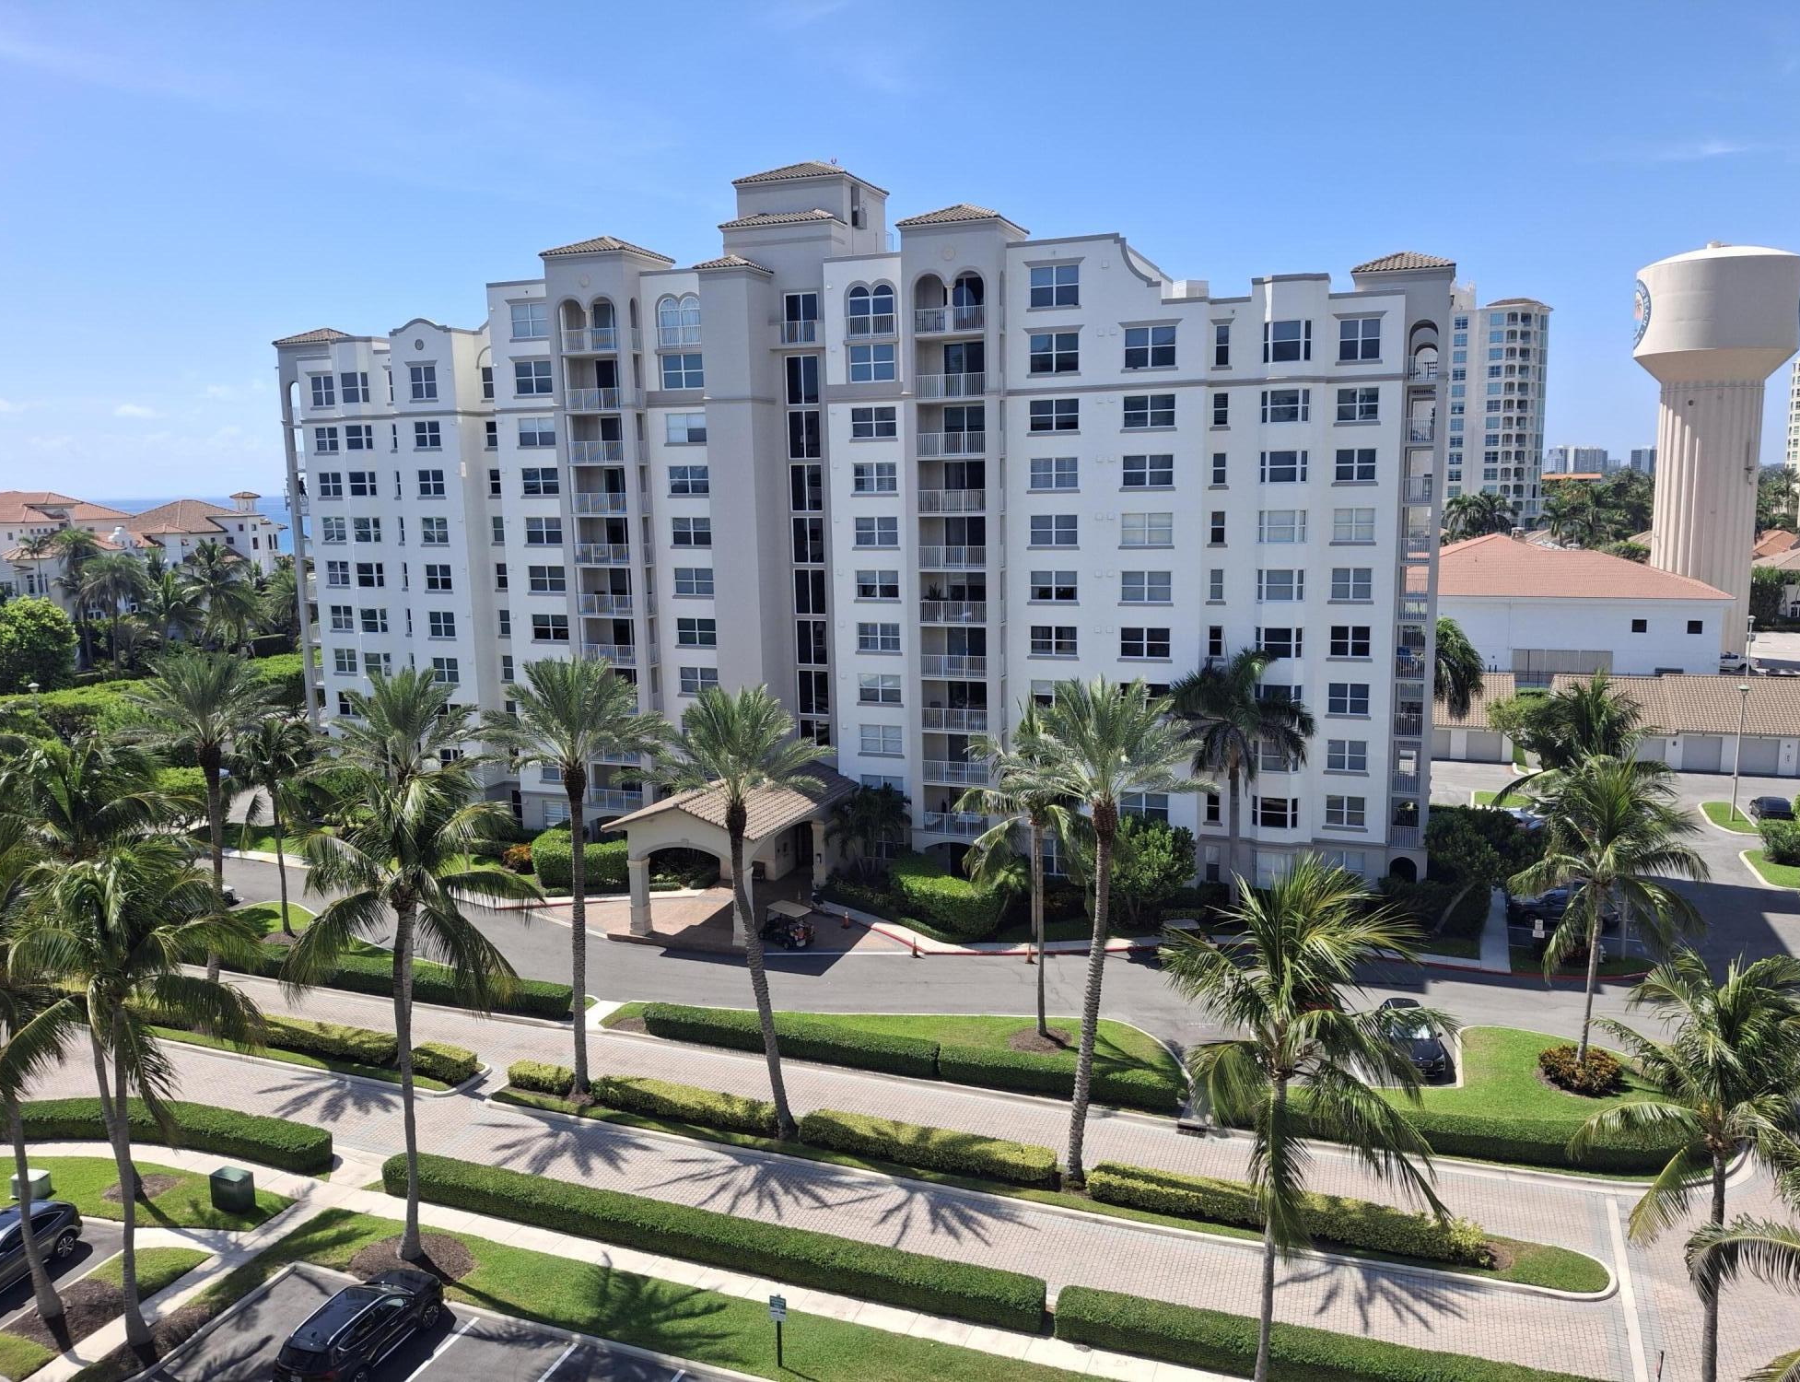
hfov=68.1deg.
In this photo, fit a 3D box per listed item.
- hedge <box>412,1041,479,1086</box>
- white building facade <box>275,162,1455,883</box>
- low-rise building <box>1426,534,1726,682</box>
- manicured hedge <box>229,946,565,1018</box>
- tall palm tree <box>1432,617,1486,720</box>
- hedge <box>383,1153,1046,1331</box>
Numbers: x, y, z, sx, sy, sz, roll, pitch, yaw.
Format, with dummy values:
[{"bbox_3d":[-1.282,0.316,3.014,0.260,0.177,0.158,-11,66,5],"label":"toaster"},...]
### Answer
[{"bbox_3d":[-16.710,13.568,48.780,2.307,0.850,1.100,3,10,27],"label":"hedge"},{"bbox_3d":[-4.252,-10.722,79.726,68.000,38.400,20.200,2,10,20],"label":"white building facade"},{"bbox_3d":[70.624,-9.941,150.766,37.500,14.300,25.000,3,10,23],"label":"low-rise building"},{"bbox_3d":[-22.143,12.283,57.462,19.421,0.870,1.250,2,10,22],"label":"manicured hedge"},{"bbox_3d":[33.038,1.316,83.390,6.400,11.800,6.400,-1,9,0],"label":"tall palm tree"},{"bbox_3d":[-5.892,15.210,37.348,20.442,0.760,1.220,2,10,21],"label":"hedge"}]

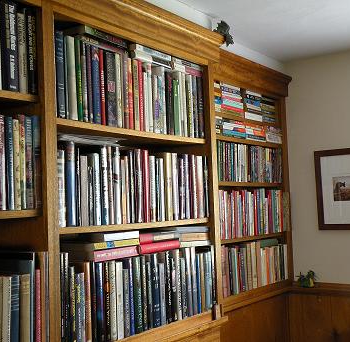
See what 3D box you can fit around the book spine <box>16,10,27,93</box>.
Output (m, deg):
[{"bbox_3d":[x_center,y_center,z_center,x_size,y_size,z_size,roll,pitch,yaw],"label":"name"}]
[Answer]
[{"bbox_3d":[-0.470,-0.315,1.539,0.145,0.220,0.025,-5,-4,37],"label":"book spine"}]

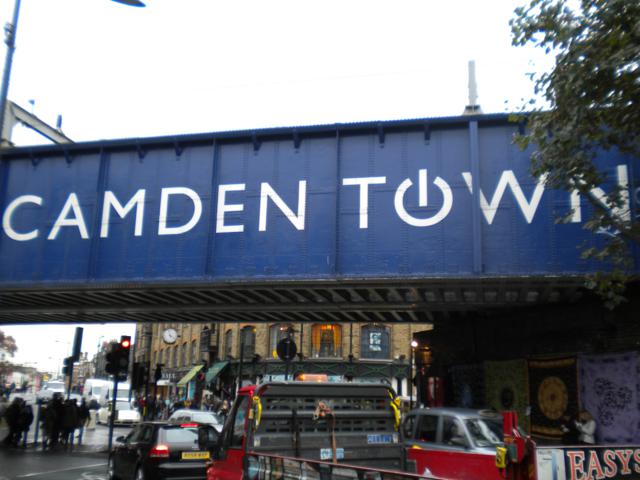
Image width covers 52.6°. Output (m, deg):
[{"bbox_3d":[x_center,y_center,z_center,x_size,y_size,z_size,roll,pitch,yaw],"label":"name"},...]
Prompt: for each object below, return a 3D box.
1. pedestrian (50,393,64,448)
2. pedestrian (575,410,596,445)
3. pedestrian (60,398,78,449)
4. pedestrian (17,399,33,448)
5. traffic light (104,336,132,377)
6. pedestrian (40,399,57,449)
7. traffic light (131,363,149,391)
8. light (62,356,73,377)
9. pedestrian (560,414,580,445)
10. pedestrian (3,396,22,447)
[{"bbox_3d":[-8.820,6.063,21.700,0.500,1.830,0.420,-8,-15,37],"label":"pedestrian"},{"bbox_3d":[7.248,5.525,17.700,0.420,1.650,0.480,8,-14,-27],"label":"pedestrian"},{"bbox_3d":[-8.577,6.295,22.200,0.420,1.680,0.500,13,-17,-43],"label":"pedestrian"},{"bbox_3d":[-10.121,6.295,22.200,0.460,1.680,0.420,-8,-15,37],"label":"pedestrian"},{"bbox_3d":[-6.539,3.790,21.000,0.700,1.300,0.450,4,-12,-12],"label":"traffic light"},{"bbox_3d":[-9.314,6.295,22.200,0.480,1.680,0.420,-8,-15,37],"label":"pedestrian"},{"bbox_3d":[-7.093,5.379,25.500,0.500,1.070,0.400,4,-12,-9],"label":"traffic light"},{"bbox_3d":[-8.702,4.359,22.300,0.300,0.680,0.300,6,-13,-19],"label":"light"},{"bbox_3d":[7.035,5.734,18.100,0.360,1.650,0.480,10,-15,-35],"label":"pedestrian"},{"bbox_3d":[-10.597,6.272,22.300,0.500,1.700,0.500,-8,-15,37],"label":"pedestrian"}]

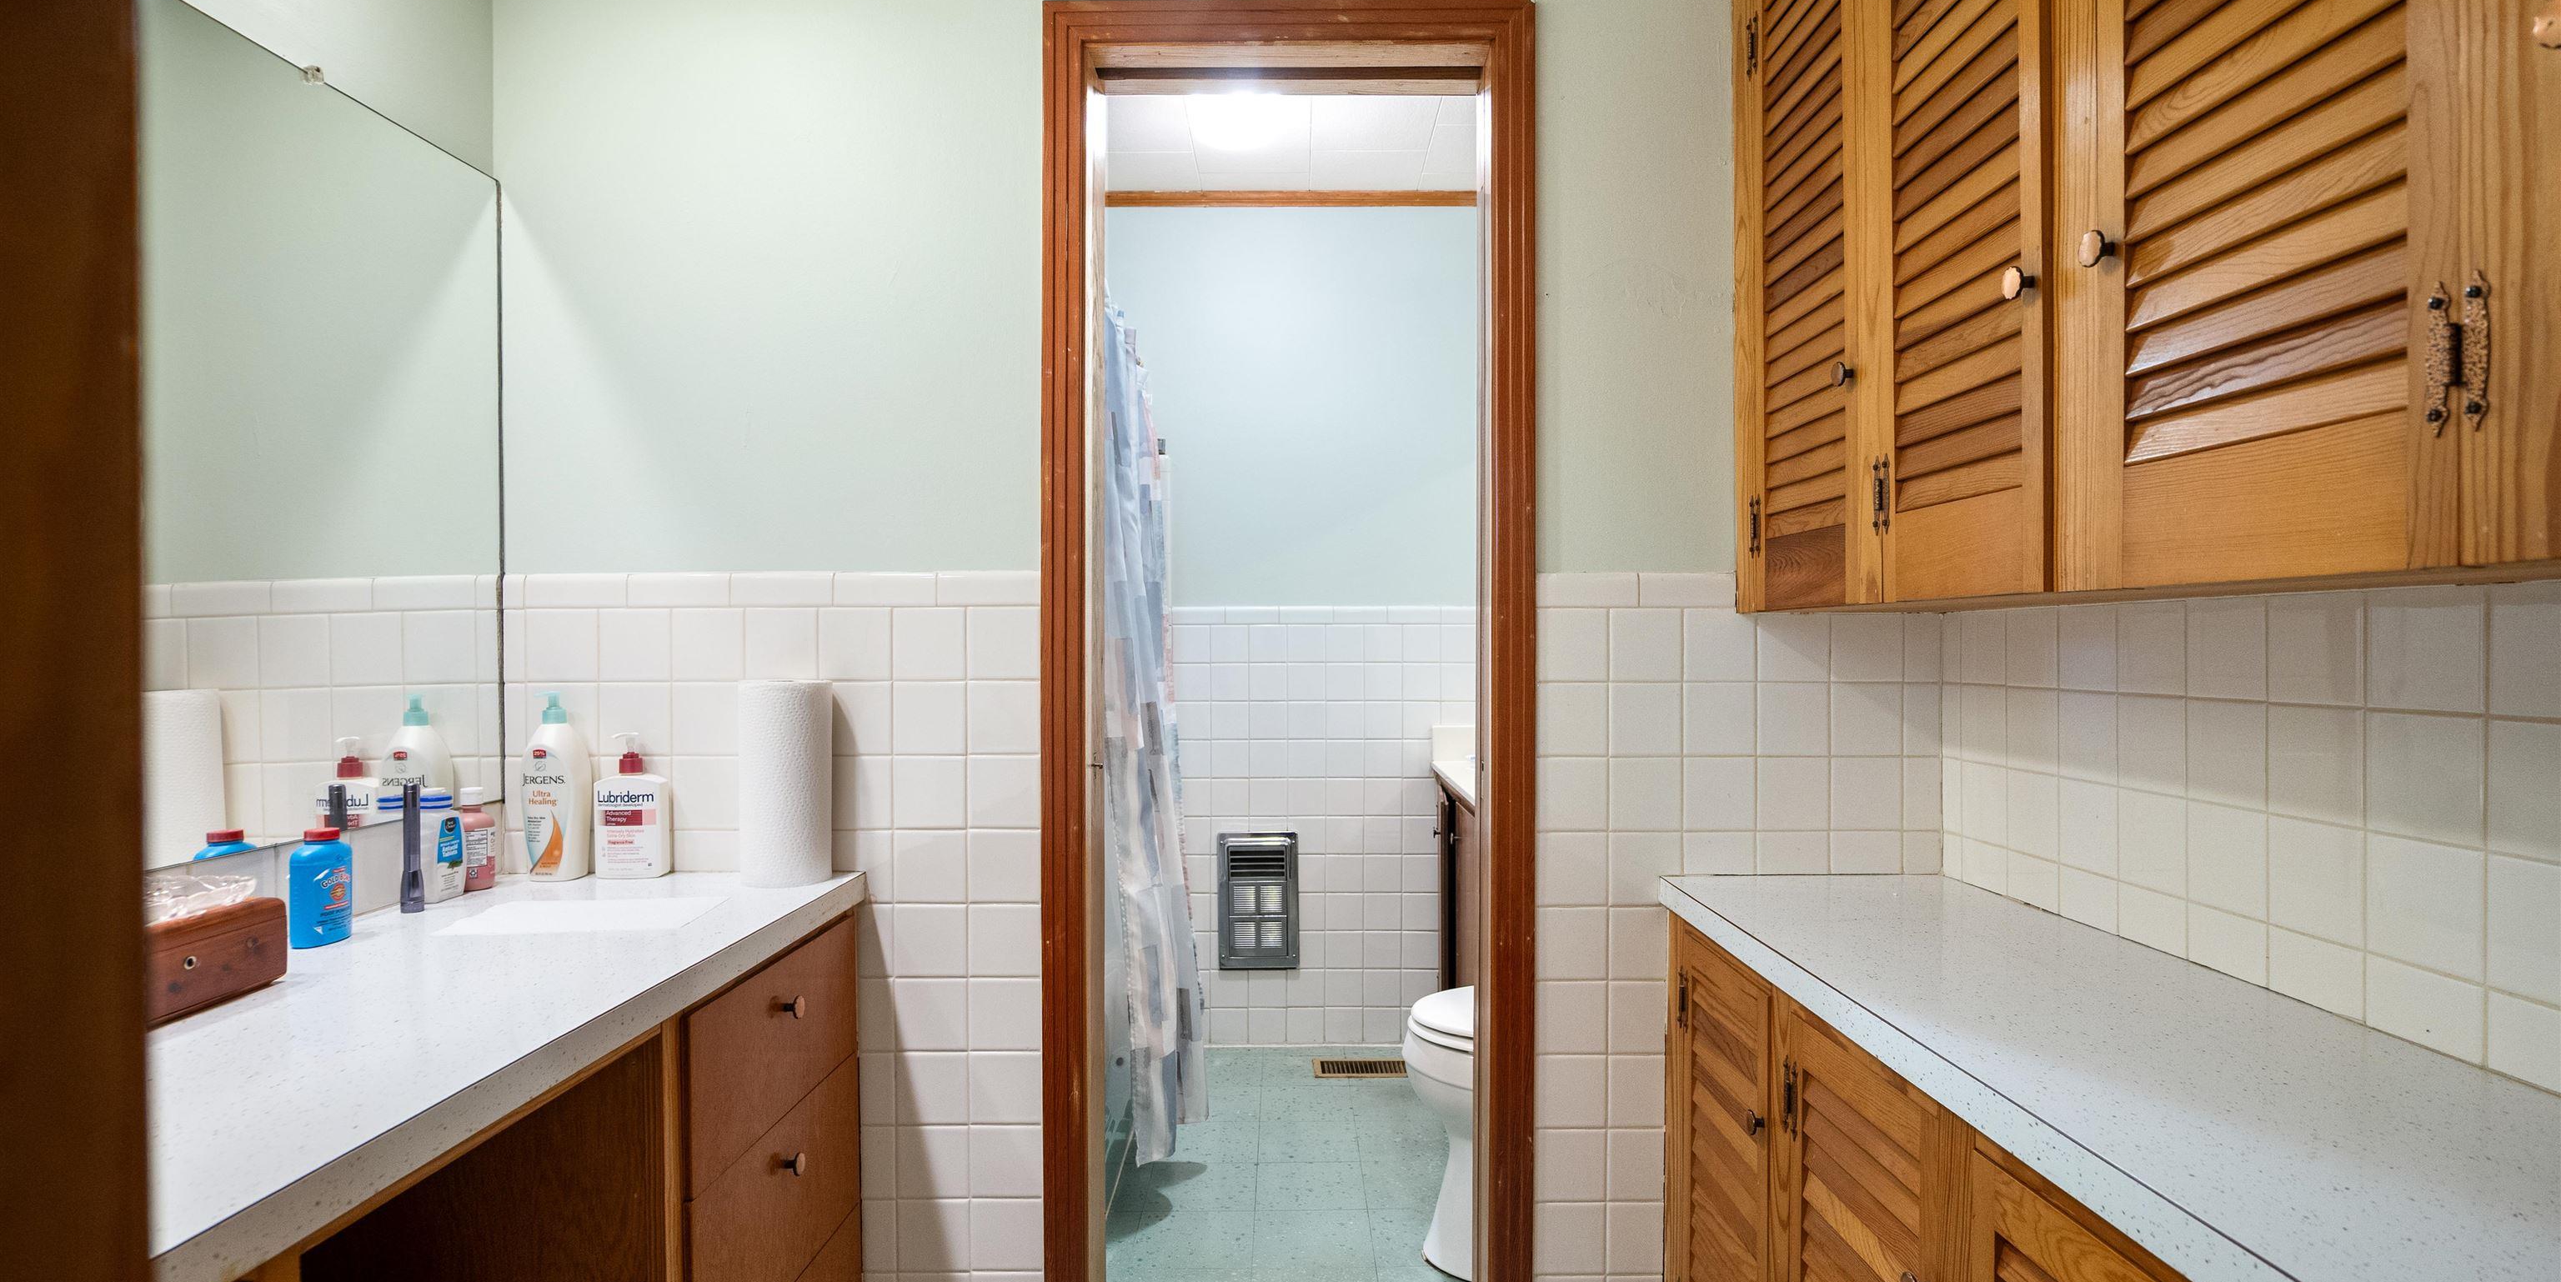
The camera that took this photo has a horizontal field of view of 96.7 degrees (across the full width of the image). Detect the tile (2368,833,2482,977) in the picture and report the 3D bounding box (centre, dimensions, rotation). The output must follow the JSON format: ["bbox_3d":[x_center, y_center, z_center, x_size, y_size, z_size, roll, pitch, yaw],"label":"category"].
[{"bbox_3d":[0.984,0.226,0.976,0.009,0.108,0.104,0,0,0],"label":"tile"}]

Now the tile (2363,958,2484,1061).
[{"bbox_3d":[0.983,0.313,0.974,0.010,0.065,0.101,0,0,0],"label":"tile"}]

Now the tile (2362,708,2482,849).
[{"bbox_3d":[0.984,0.116,0.976,0.009,0.108,0.104,0,0,0],"label":"tile"}]

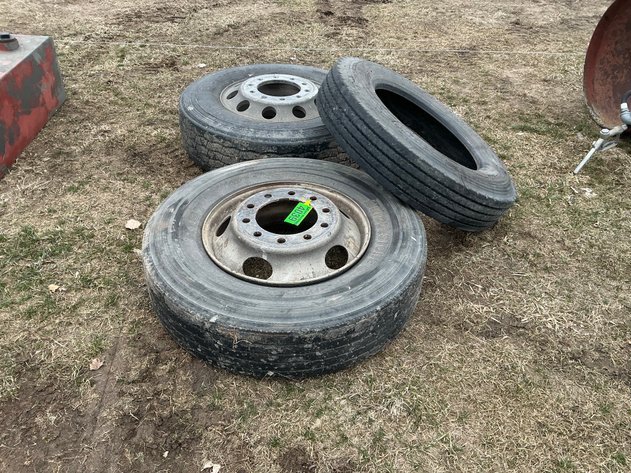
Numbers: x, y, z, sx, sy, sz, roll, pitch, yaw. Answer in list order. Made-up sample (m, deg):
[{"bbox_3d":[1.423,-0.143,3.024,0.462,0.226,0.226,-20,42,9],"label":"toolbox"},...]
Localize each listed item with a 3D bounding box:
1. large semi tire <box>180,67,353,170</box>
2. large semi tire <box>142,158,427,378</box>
[{"bbox_3d":[-0.190,-0.609,2.657,1.005,0.288,1.005,4,38,0],"label":"large semi tire"},{"bbox_3d":[-0.102,0.049,1.886,1.010,0.288,1.010,1,38,0],"label":"large semi tire"}]

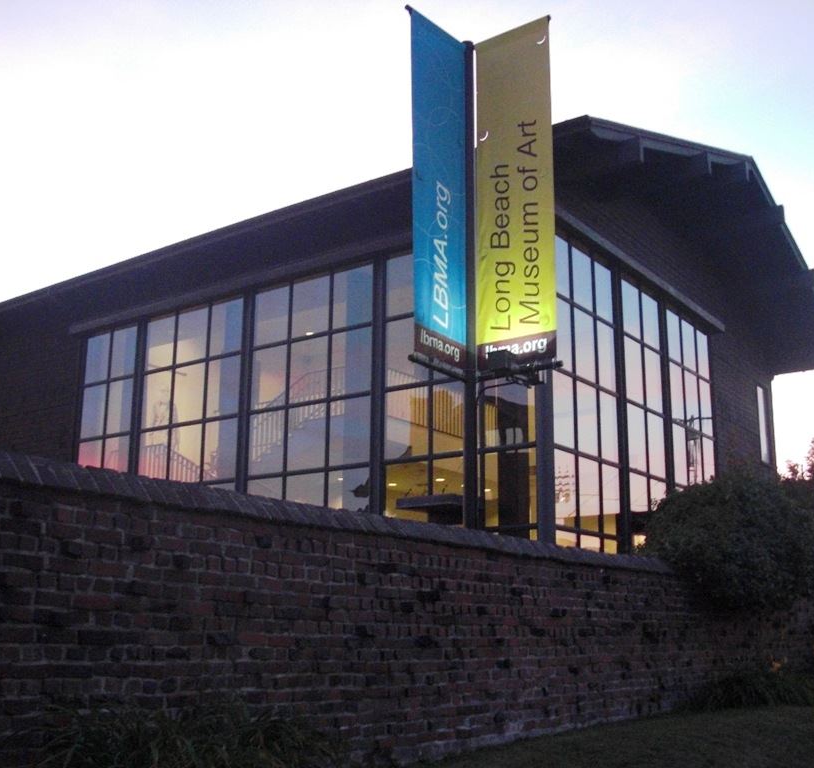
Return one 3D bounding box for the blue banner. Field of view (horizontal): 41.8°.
[{"bbox_3d":[0.270,-1.584,8.619,0.050,2.900,0.770,-9,-17,35],"label":"blue banner"}]

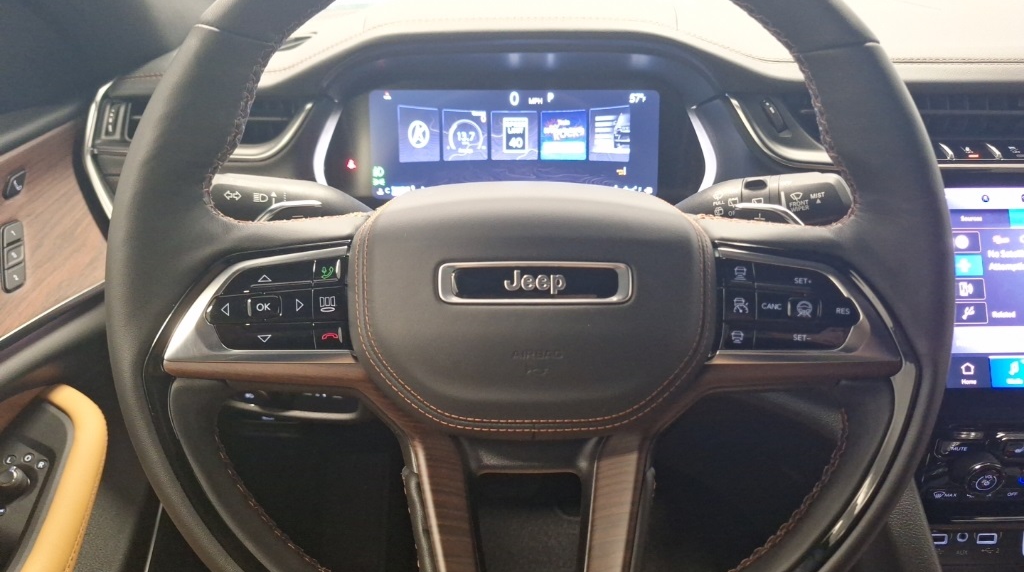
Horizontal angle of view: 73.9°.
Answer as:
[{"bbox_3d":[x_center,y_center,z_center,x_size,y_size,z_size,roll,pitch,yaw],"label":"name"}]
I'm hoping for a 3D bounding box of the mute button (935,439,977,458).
[{"bbox_3d":[0.305,0.112,0.468,0.029,0.014,0.010,0,-12,0],"label":"mute button"}]

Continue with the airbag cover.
[{"bbox_3d":[0.010,0.011,0.326,0.174,0.122,0.050,0,5,1],"label":"airbag cover"}]

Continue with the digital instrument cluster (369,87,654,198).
[{"bbox_3d":[0.002,-0.120,0.578,0.245,0.092,0.020,0,7,0],"label":"digital instrument cluster"}]

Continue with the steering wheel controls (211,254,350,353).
[{"bbox_3d":[-0.114,0.009,0.333,0.071,0.048,0.020,0,-5,-4],"label":"steering wheel controls"}]

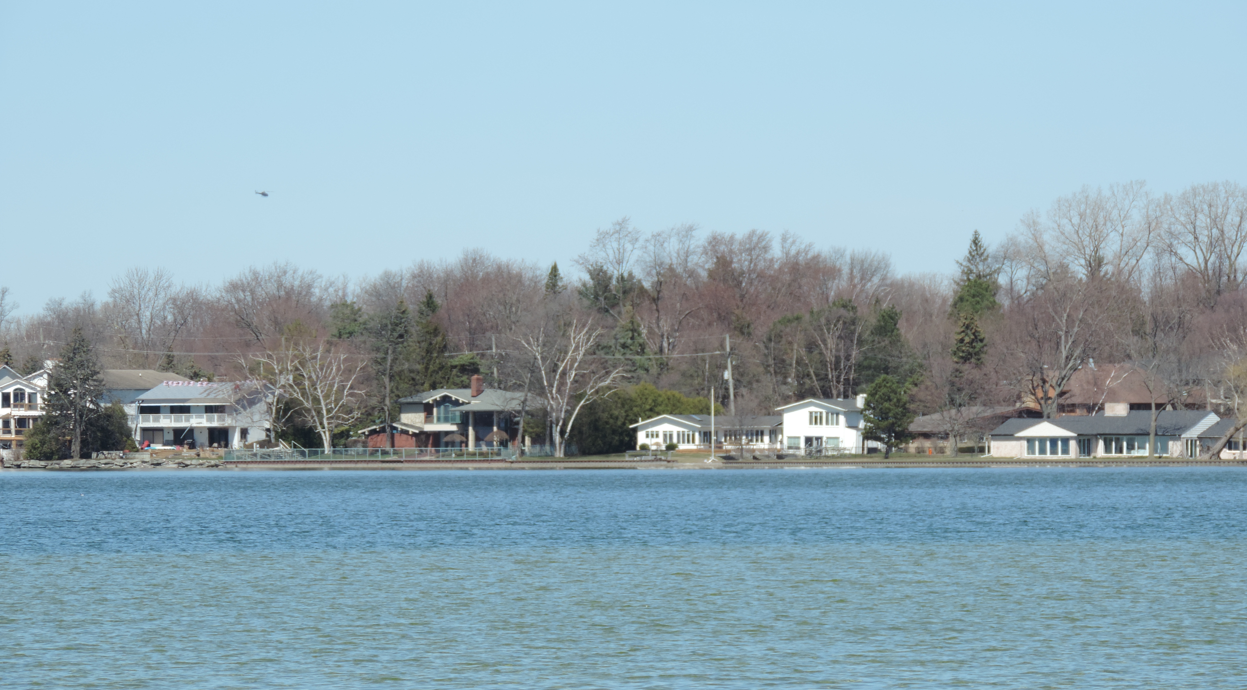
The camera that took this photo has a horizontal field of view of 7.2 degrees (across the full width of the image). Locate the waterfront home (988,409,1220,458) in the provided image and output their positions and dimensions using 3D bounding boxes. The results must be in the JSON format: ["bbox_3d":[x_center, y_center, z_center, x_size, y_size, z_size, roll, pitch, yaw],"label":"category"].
[{"bbox_3d":[51.637,9.548,1064.000,22.500,5.390,11.000,0,-1,24],"label":"waterfront home"}]

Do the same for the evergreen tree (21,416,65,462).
[{"bbox_3d":[-64.485,10.359,1103.000,4.800,4.990,4.400,0,-1,0],"label":"evergreen tree"}]

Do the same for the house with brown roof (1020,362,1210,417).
[{"bbox_3d":[55.522,6.322,1118.000,21.439,8.796,14.000,0,-1,18],"label":"house with brown roof"}]

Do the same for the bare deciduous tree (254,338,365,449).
[{"bbox_3d":[-33.935,5.472,1070.000,12.206,12.311,11.000,0,-1,0],"label":"bare deciduous tree"}]

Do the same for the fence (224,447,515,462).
[{"bbox_3d":[-27.155,11.701,1060.000,31.064,1.512,0.200,0,-1,8],"label":"fence"}]

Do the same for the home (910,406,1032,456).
[{"bbox_3d":[38.322,9.300,1087.000,12.000,5.450,10.000,0,-1,24],"label":"home"}]

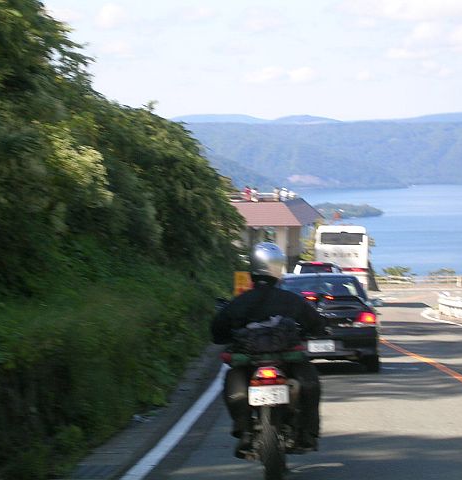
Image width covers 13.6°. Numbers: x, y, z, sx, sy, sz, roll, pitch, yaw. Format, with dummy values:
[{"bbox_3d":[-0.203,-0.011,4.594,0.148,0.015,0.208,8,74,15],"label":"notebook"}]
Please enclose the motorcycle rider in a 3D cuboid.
[{"bbox_3d":[0.231,0.674,11.950,0.700,1.330,0.850,-2,0,2],"label":"motorcycle rider"}]

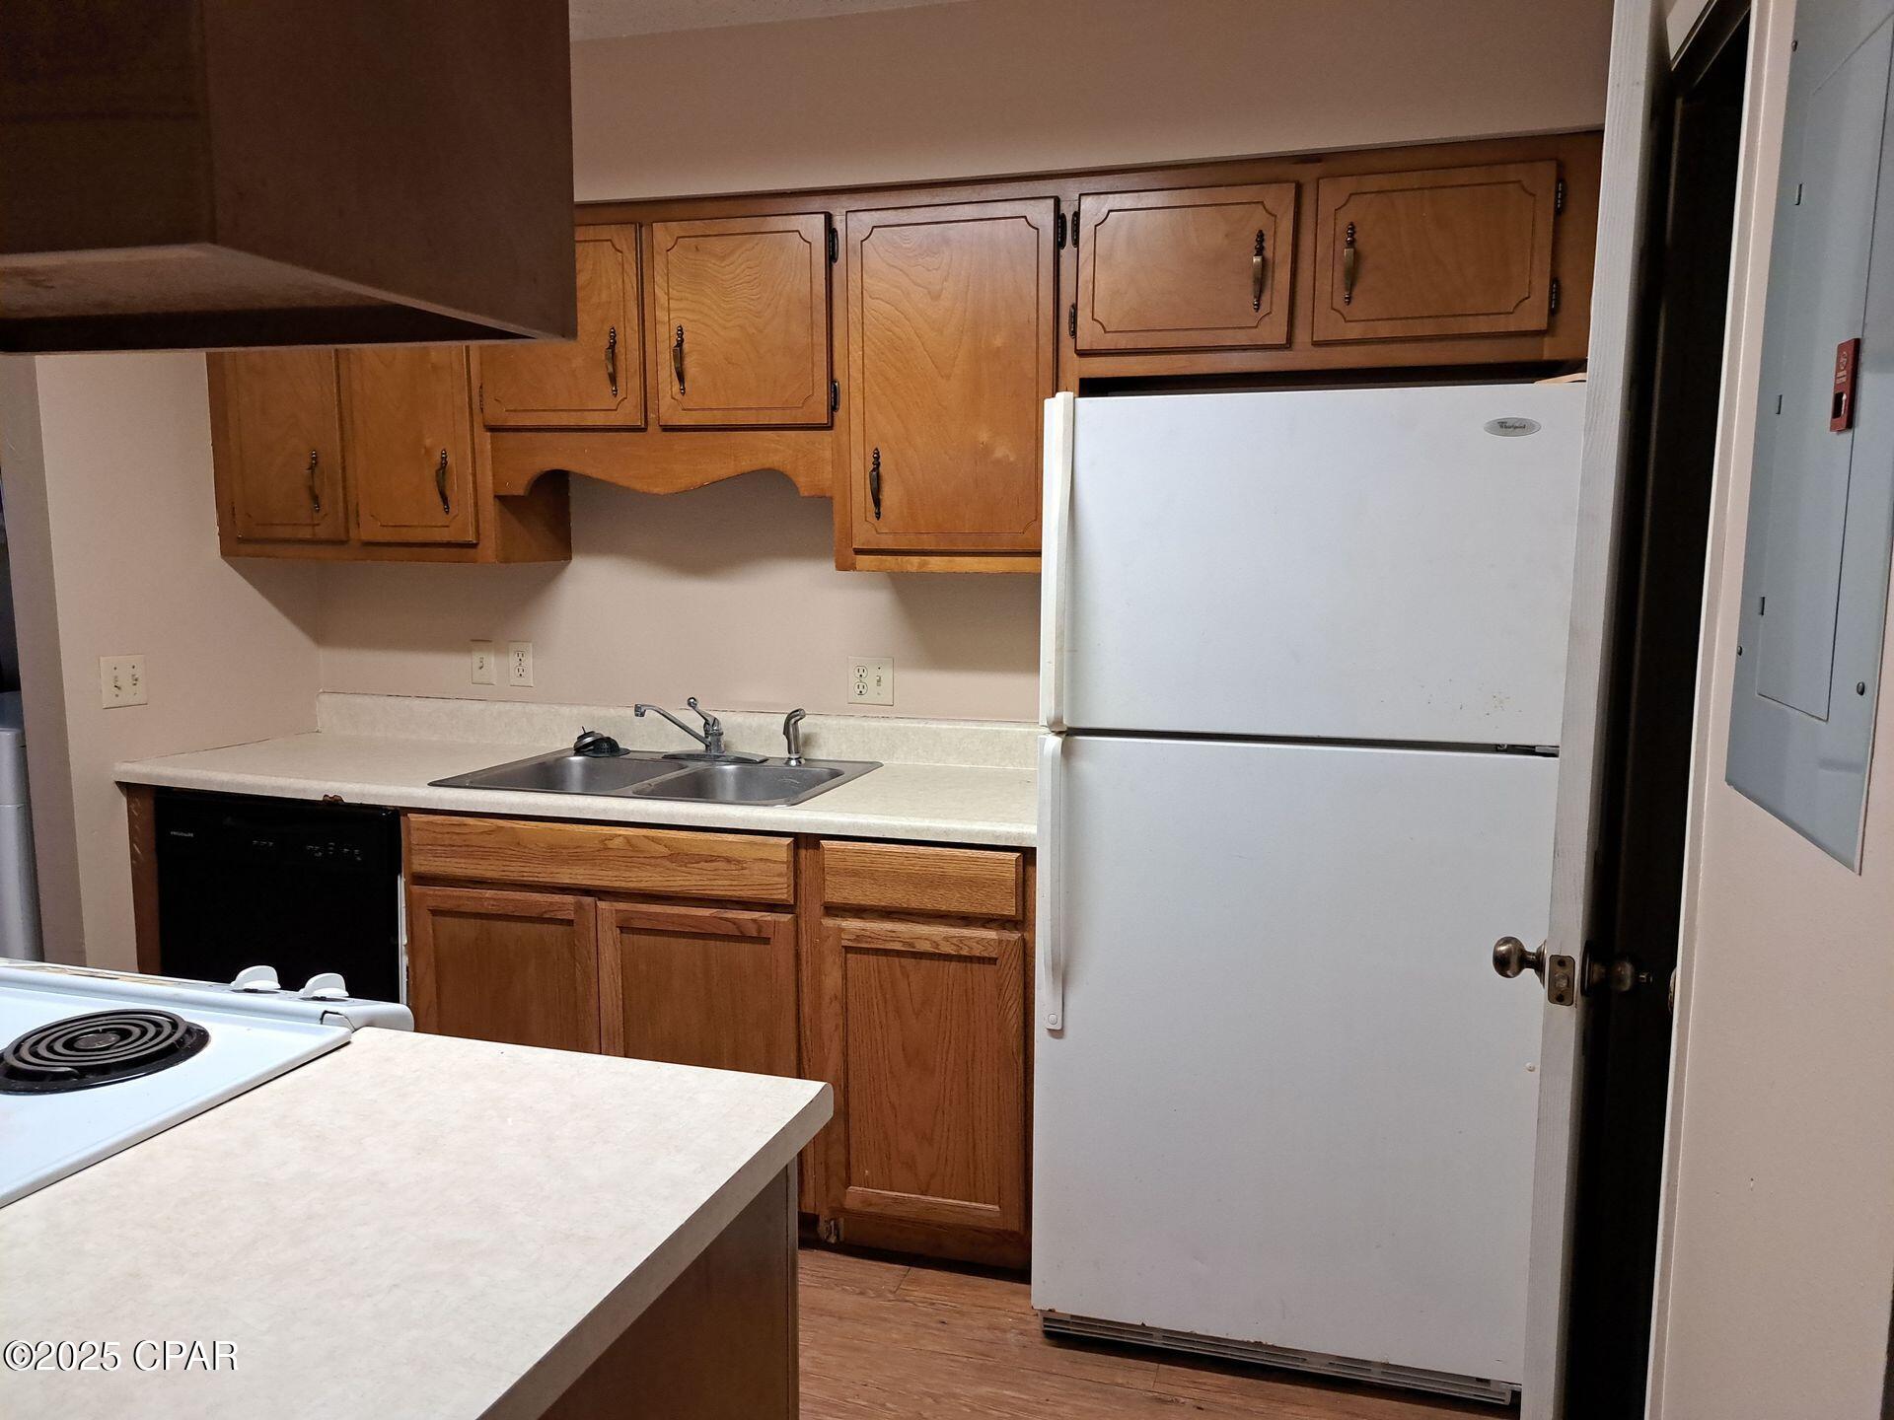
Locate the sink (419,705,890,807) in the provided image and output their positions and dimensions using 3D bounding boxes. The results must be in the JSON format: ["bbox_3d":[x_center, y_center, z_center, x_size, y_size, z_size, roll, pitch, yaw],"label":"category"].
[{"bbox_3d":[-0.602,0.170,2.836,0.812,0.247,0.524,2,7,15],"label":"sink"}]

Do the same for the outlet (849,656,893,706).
[{"bbox_3d":[-0.177,-0.067,3.048,0.112,0.114,0.010,2,7,15],"label":"outlet"}]

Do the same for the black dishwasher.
[{"bbox_3d":[-1.358,0.580,3.115,0.618,0.865,0.615,2,7,15],"label":"black dishwasher"}]

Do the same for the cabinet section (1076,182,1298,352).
[{"bbox_3d":[0.490,-0.841,2.614,0.399,0.296,0.325,2,7,16],"label":"cabinet section"}]

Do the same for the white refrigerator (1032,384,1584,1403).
[{"bbox_3d":[0.623,0.295,2.406,0.783,1.653,0.791,2,7,15],"label":"white refrigerator"}]

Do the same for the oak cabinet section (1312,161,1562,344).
[{"bbox_3d":[0.909,-0.828,2.492,0.398,0.290,0.325,2,7,16],"label":"oak cabinet section"}]

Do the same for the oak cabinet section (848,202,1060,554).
[{"bbox_3d":[0.050,-0.670,2.744,0.466,0.723,0.338,2,7,15],"label":"oak cabinet section"}]

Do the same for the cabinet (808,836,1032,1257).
[{"bbox_3d":[0.032,0.630,2.748,0.459,0.867,0.627,2,7,15],"label":"cabinet"}]

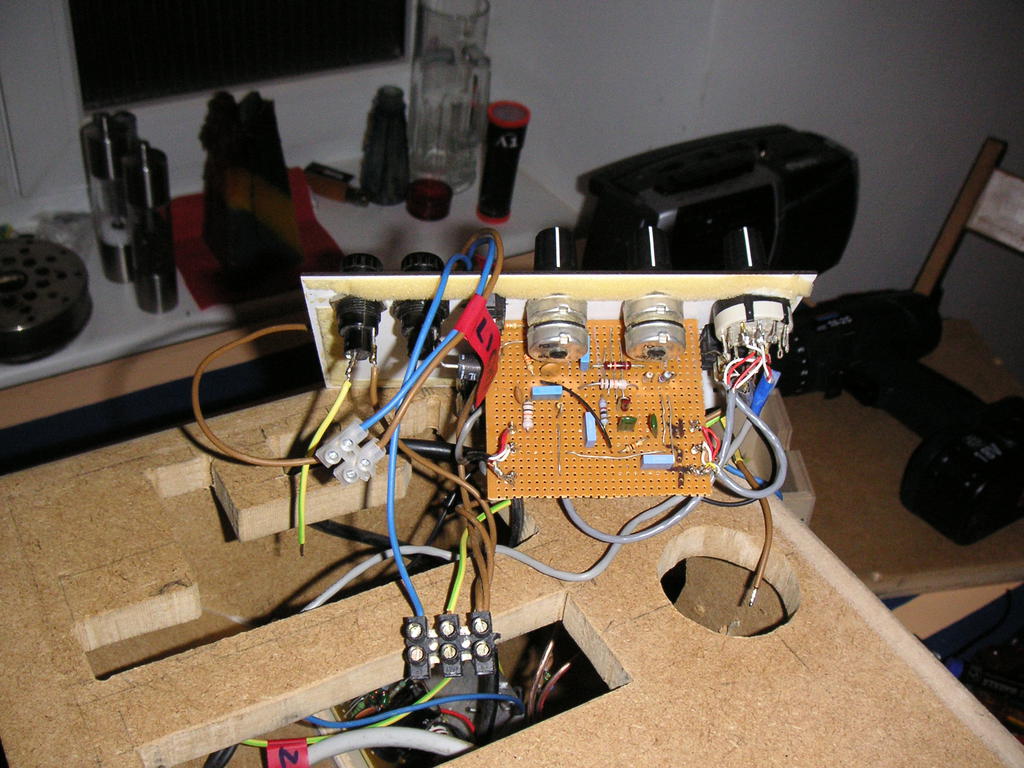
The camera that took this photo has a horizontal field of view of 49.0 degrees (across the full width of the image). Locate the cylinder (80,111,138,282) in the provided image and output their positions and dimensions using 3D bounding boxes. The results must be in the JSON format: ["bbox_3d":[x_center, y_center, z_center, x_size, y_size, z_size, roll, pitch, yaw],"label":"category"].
[{"bbox_3d":[-0.408,-0.192,1.159,0.045,0.184,0.045,-16,45,-27],"label":"cylinder"}]

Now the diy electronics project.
[{"bbox_3d":[-0.002,0.021,0.370,0.195,0.120,0.148,4,39,-6],"label":"diy electronics project"}]

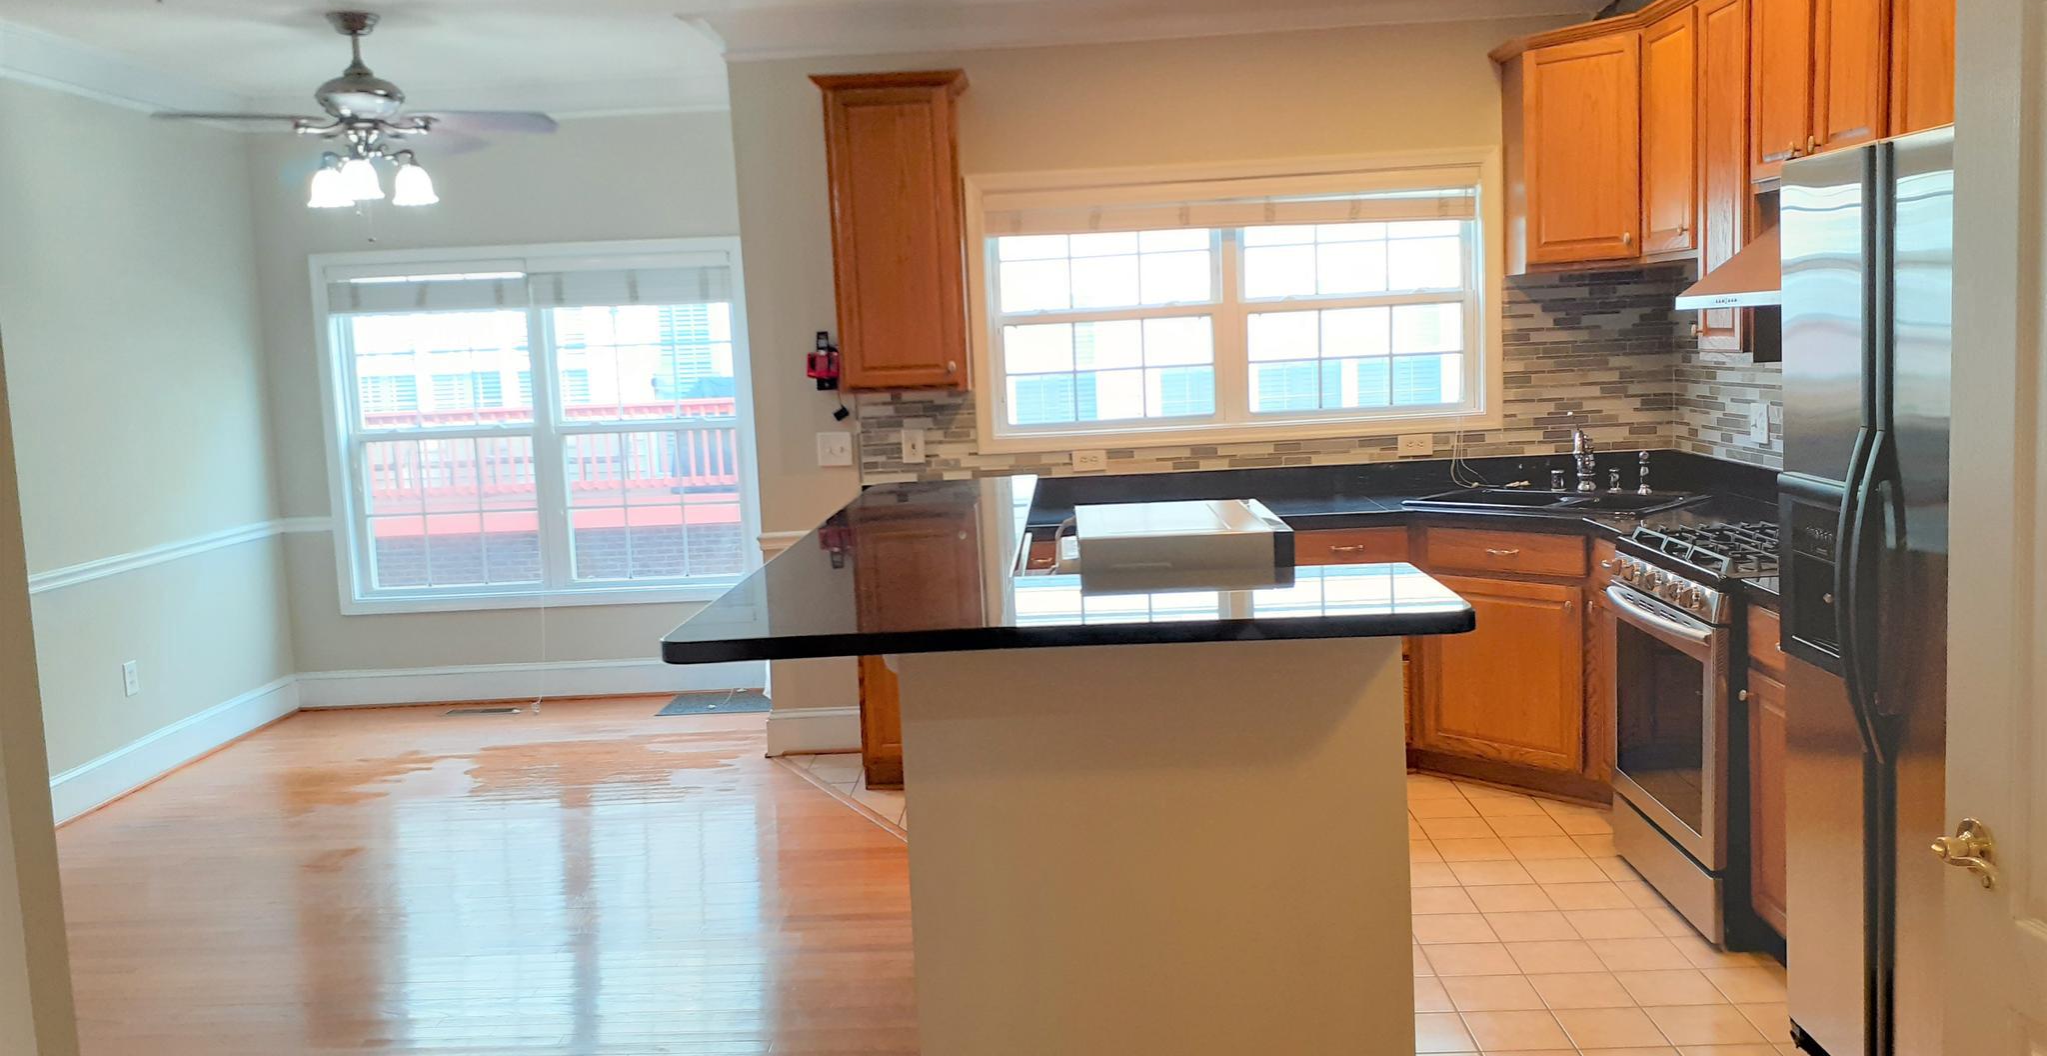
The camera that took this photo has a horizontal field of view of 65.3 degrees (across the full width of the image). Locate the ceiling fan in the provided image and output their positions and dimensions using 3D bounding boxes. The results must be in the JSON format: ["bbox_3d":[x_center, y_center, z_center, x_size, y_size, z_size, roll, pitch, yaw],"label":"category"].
[{"bbox_3d":[-2.120,-1.347,5.133,1.300,0.610,1.300,-2,7,2],"label":"ceiling fan"}]

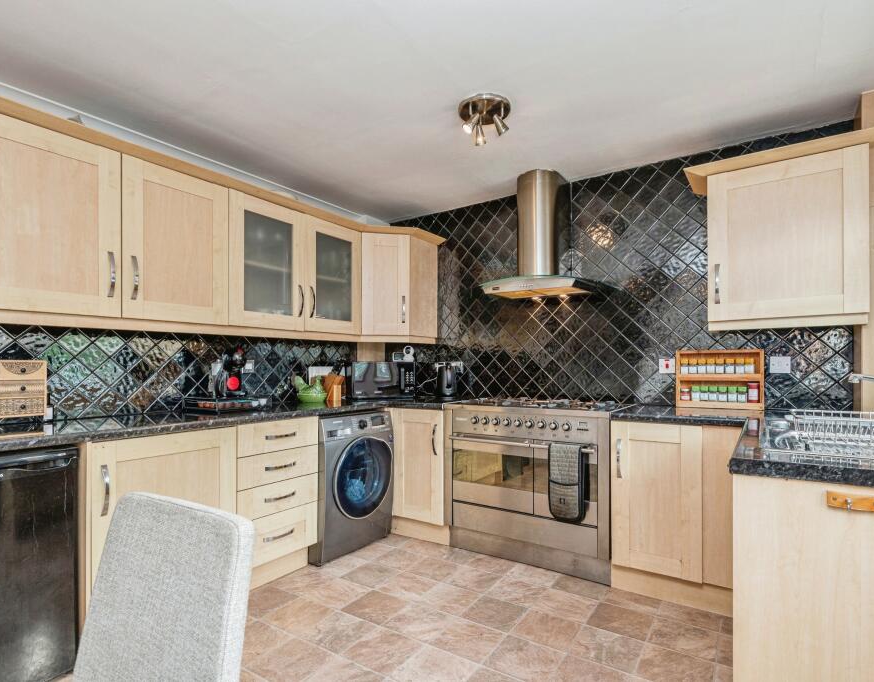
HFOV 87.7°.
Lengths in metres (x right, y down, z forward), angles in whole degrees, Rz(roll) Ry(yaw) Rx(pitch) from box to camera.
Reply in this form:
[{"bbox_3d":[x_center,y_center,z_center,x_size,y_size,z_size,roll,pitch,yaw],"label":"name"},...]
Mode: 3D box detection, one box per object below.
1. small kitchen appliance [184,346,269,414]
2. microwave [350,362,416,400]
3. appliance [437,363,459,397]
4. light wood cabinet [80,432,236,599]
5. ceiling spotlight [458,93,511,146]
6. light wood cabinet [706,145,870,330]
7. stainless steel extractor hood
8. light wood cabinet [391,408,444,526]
[{"bbox_3d":[-1.167,0.191,2.577,0.300,0.380,0.330,-2,-3,35],"label":"small kitchen appliance"},{"bbox_3d":[-0.414,0.289,3.418,0.455,0.260,0.350,0,-3,-9],"label":"microwave"},{"bbox_3d":[0.075,0.292,3.256,0.150,0.240,0.200,0,-3,-9],"label":"appliance"},{"bbox_3d":[-1.349,0.767,2.100,0.570,0.725,0.605,-2,-3,35],"label":"light wood cabinet"},{"bbox_3d":[0.231,-1.049,2.211,0.250,0.170,0.250,0,-2,0],"label":"ceiling spotlight"},{"bbox_3d":[1.677,-0.431,2.220,0.590,0.750,0.380,-2,-3,34],"label":"light wood cabinet"},{"bbox_3d":[0.673,-0.679,2.987,0.870,0.820,0.490,-2,-3,34],"label":"stainless steel extractor hood"},{"bbox_3d":[-0.034,0.859,3.293,0.435,0.730,0.580,-2,-3,34],"label":"light wood cabinet"}]

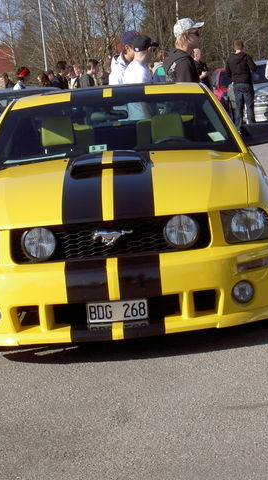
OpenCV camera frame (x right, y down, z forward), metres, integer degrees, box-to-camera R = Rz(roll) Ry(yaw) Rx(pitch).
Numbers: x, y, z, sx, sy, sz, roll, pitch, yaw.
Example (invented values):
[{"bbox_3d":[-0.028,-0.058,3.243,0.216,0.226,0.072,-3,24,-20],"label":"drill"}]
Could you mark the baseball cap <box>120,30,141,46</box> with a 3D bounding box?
[{"bbox_3d":[0.020,-1.975,15.300,0.265,0.130,0.178,-5,6,8],"label":"baseball cap"}]

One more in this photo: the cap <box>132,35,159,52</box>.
[{"bbox_3d":[0.114,-1.865,14.700,0.265,0.130,0.178,-19,13,-33],"label":"cap"}]

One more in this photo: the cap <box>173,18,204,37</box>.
[{"bbox_3d":[0.478,-1.847,13.500,0.265,0.130,0.178,-23,9,-8],"label":"cap"}]

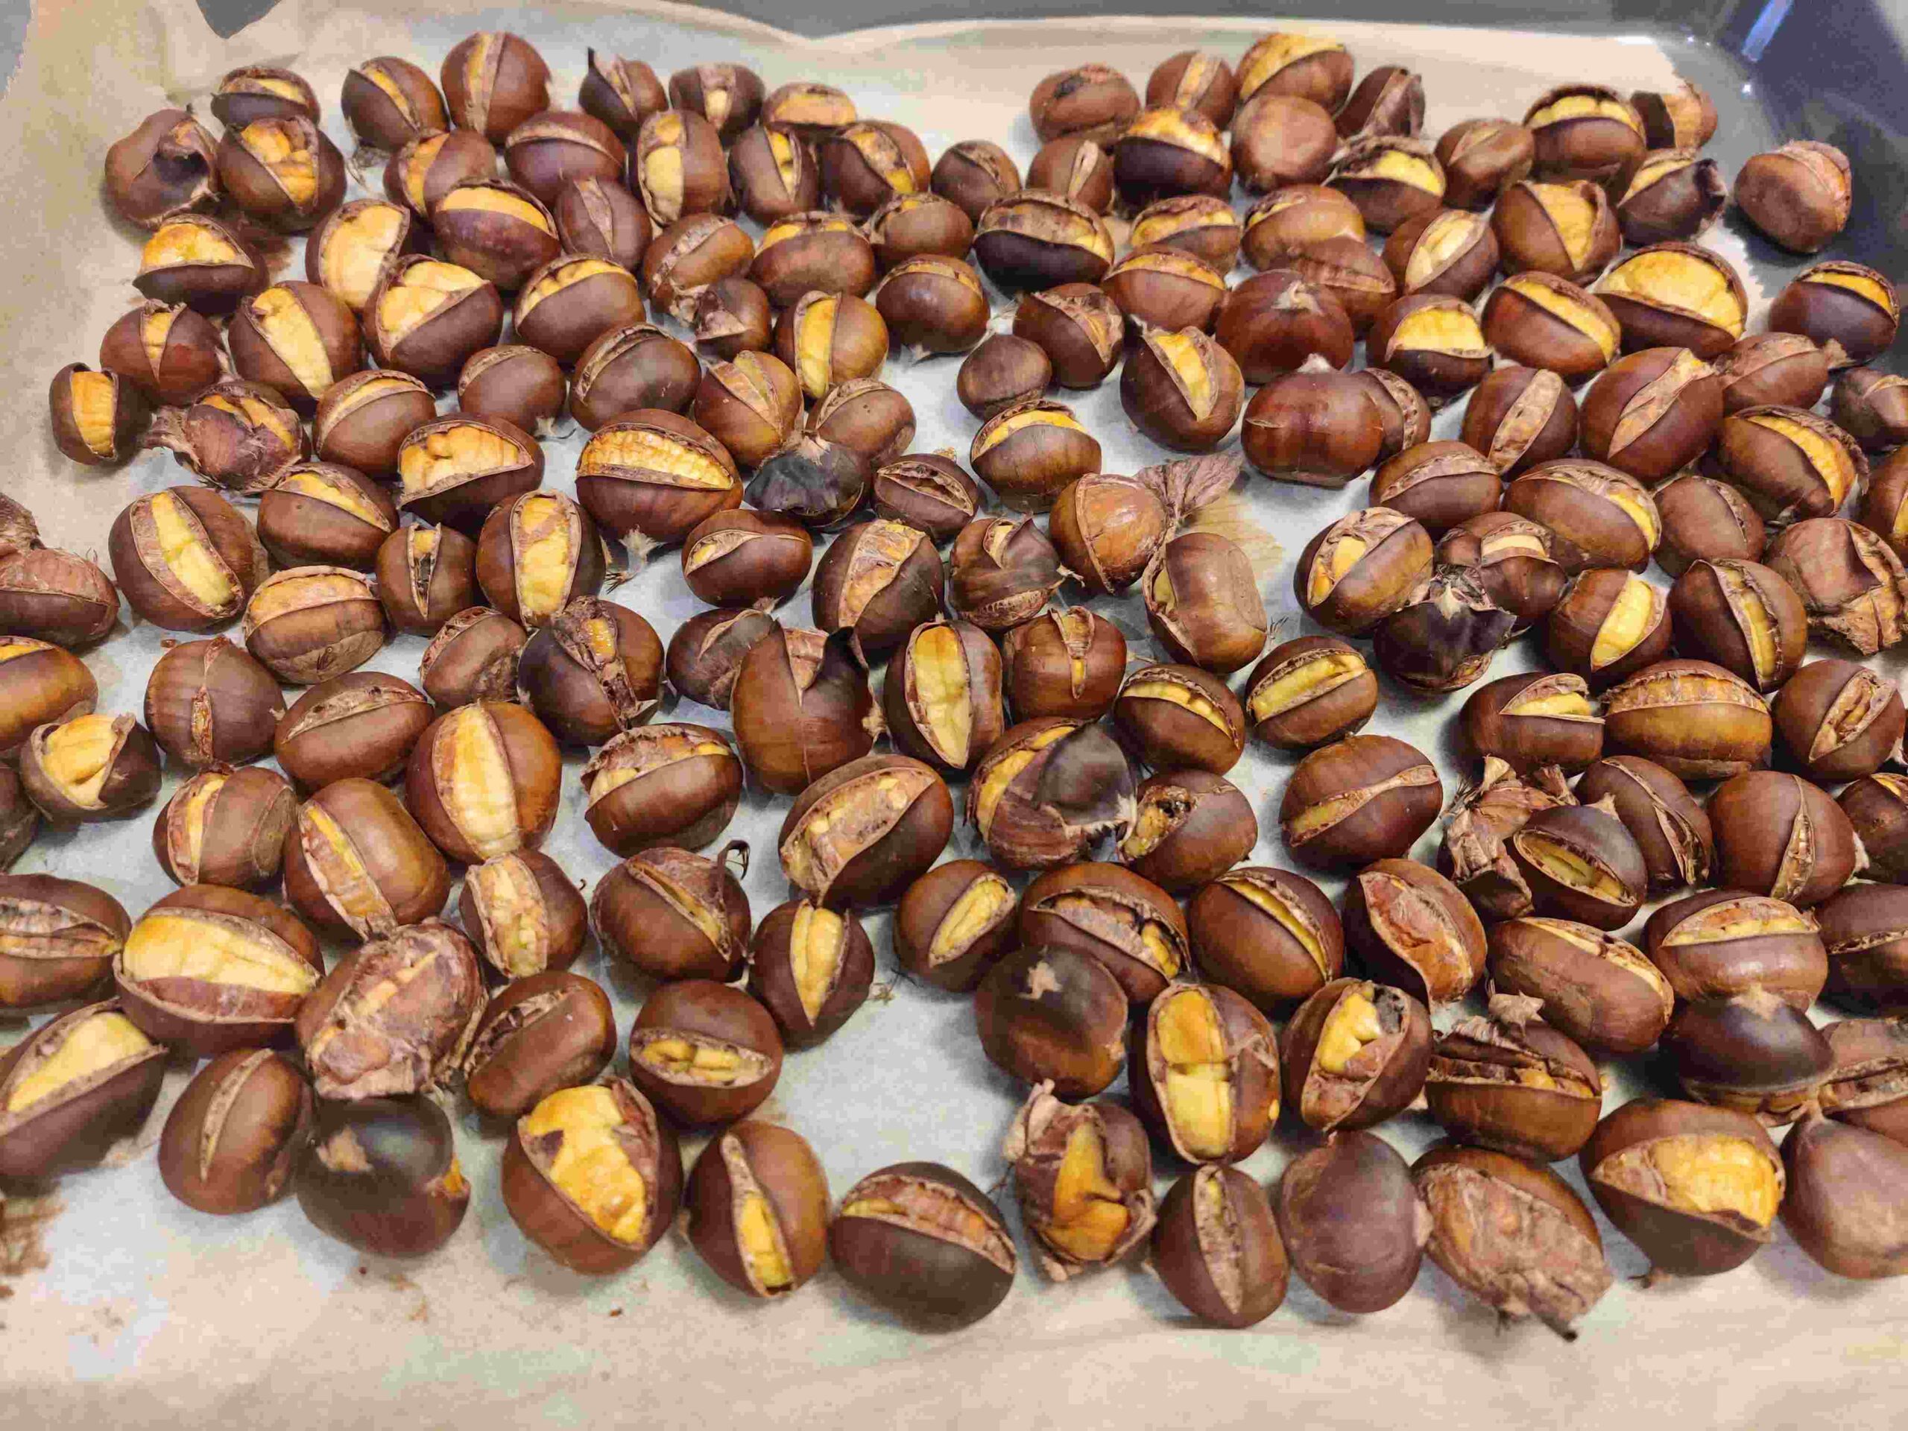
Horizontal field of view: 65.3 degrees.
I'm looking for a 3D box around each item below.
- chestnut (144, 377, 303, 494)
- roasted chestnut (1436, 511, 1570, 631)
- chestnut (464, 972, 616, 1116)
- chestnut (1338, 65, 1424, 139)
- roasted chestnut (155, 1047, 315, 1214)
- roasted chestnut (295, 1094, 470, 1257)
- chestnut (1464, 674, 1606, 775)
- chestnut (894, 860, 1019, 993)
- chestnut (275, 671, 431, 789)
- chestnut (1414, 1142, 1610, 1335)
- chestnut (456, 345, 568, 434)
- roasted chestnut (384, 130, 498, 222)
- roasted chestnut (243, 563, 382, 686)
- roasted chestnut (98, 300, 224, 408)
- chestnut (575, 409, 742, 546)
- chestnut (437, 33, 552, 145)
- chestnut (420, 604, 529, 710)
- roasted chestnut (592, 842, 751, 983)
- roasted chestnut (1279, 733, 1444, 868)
[{"bbox_3d":[-0.164,-0.063,0.335,0.034,0.024,0.028,9,58,6],"label":"chestnut"},{"bbox_3d":[0.119,-0.032,0.322,0.026,0.023,0.026,17,61,10],"label":"roasted chestnut"},{"bbox_3d":[-0.077,0.061,0.278,0.021,0.023,0.031,39,67,20],"label":"chestnut"},{"bbox_3d":[0.117,-0.167,0.409,0.023,0.020,0.027,27,63,14],"label":"chestnut"},{"bbox_3d":[-0.130,0.075,0.269,0.024,0.024,0.030,-5,60,-3],"label":"roasted chestnut"},{"bbox_3d":[-0.096,0.077,0.250,0.028,0.023,0.027,0,57,0],"label":"roasted chestnut"},{"bbox_3d":[0.115,0.002,0.297,0.027,0.019,0.022,0,58,0],"label":"chestnut"},{"bbox_3d":[0.001,0.041,0.290,0.026,0.023,0.023,-31,64,-17],"label":"chestnut"},{"bbox_3d":[-0.126,0.003,0.311,0.032,0.024,0.022,-23,62,-13],"label":"chestnut"},{"bbox_3d":[0.094,0.087,0.253,0.032,0.024,0.025,39,68,21],"label":"chestnut"},{"bbox_3d":[-0.106,-0.078,0.357,0.025,0.021,0.022,-8,58,-5],"label":"chestnut"},{"bbox_3d":[-0.136,-0.142,0.396,0.029,0.024,0.031,17,59,11],"label":"roasted chestnut"},{"bbox_3d":[-0.137,-0.019,0.318,0.029,0.024,0.026,-8,58,-5],"label":"roasted chestnut"},{"bbox_3d":[-0.185,-0.084,0.347,0.026,0.022,0.027,28,62,16],"label":"roasted chestnut"},{"bbox_3d":[-0.067,-0.054,0.336,0.037,0.026,0.030,9,60,6],"label":"chestnut"},{"bbox_3d":[-0.123,-0.169,0.401,0.028,0.025,0.032,-4,58,-2],"label":"chestnut"},{"bbox_3d":[-0.101,-0.012,0.314,0.023,0.022,0.022,39,67,20],"label":"chestnut"},{"bbox_3d":[-0.052,0.037,0.276,0.029,0.023,0.026,30,62,18],"label":"roasted chestnut"},{"bbox_3d":[0.080,0.017,0.294,0.032,0.025,0.027,-21,60,-13],"label":"roasted chestnut"}]

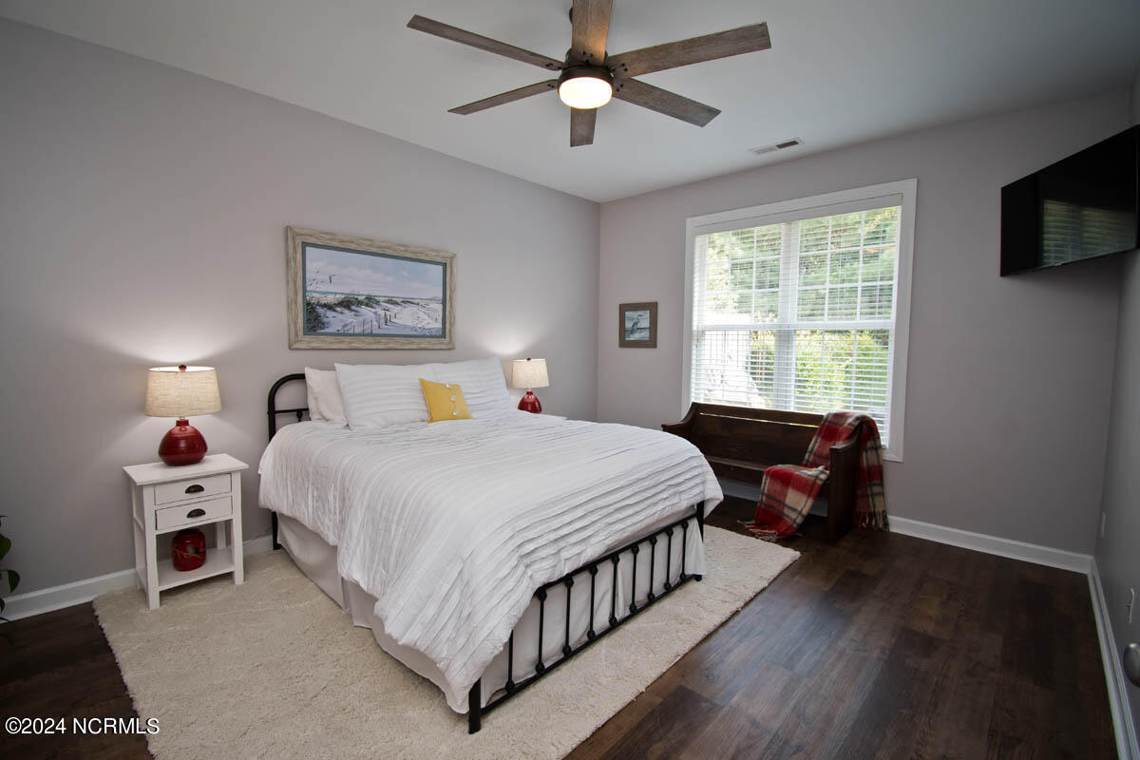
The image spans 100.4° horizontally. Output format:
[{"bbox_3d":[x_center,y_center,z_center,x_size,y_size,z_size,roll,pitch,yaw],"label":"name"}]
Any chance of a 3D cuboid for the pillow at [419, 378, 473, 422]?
[{"bbox_3d":[-0.841,0.143,3.209,0.305,0.290,0.105,-4,-18,-46],"label":"pillow"}]

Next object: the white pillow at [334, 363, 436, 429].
[{"bbox_3d":[-1.160,0.092,3.062,0.640,0.440,0.190,-4,-16,-45],"label":"white pillow"}]

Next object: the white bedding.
[{"bbox_3d":[-0.455,0.662,2.746,1.939,0.753,1.795,5,6,44],"label":"white bedding"}]

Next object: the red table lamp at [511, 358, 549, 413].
[{"bbox_3d":[-0.352,0.067,4.161,0.314,0.524,0.314,1,4,0],"label":"red table lamp"}]

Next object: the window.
[{"bbox_3d":[1.658,-0.425,3.716,1.636,1.873,0.120,4,6,40],"label":"window"}]

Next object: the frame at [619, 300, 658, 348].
[{"bbox_3d":[0.638,-0.517,4.520,0.421,0.428,0.030,4,6,40],"label":"frame"}]

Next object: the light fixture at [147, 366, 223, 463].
[{"bbox_3d":[-1.996,0.184,2.448,0.314,0.524,0.314,5,6,44],"label":"light fixture"}]

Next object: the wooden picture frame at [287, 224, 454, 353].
[{"bbox_3d":[-1.322,-0.592,3.357,0.040,0.756,1.192,5,6,44],"label":"wooden picture frame"}]

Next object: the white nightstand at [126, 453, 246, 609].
[{"bbox_3d":[-1.981,0.766,2.477,0.393,0.634,0.432,5,6,44],"label":"white nightstand"}]

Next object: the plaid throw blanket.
[{"bbox_3d":[1.694,0.649,3.291,0.800,0.820,0.620,4,6,40],"label":"plaid throw blanket"}]

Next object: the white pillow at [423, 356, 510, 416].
[{"bbox_3d":[-0.751,0.059,3.500,0.660,0.450,0.190,-4,-16,-45],"label":"white pillow"}]

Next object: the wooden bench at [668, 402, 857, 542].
[{"bbox_3d":[1.454,0.639,3.812,1.402,0.779,0.485,5,6,44],"label":"wooden bench"}]

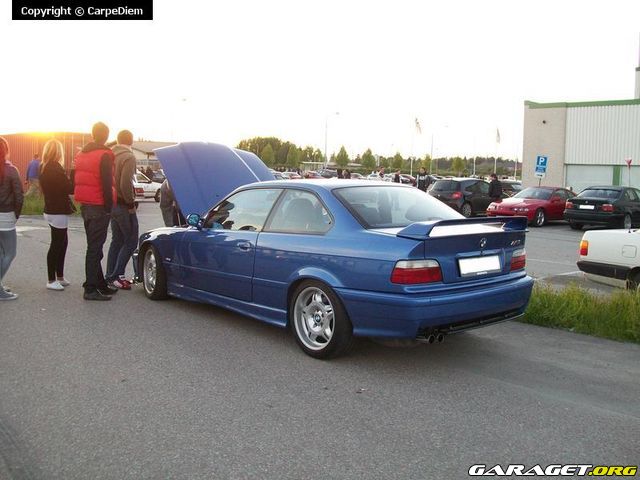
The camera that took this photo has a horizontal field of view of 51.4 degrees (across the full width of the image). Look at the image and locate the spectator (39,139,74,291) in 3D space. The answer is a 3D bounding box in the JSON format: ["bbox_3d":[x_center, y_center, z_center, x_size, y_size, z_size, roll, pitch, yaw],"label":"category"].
[{"bbox_3d":[-3.063,-0.321,7.817,0.340,1.700,0.460,-5,9,-42],"label":"spectator"}]

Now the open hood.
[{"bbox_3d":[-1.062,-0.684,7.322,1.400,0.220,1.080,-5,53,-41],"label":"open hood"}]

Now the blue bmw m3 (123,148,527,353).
[{"bbox_3d":[-0.229,-0.078,6.426,1.780,1.600,4.430,-5,9,-41],"label":"blue bmw m3"}]

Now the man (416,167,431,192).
[{"bbox_3d":[4.036,-1.953,26.101,0.520,1.770,0.360,1,7,9],"label":"man"}]

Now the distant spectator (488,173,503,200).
[{"bbox_3d":[6.400,-1.554,24.400,0.380,1.760,0.500,-3,8,-30],"label":"distant spectator"}]

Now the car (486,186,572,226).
[{"bbox_3d":[7.600,-1.270,23.400,1.750,1.300,4.420,6,9,42],"label":"car"}]

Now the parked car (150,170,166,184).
[{"bbox_3d":[-9.000,-3.200,37.000,1.750,1.420,4.300,3,7,20],"label":"parked car"}]

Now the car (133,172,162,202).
[{"bbox_3d":[-7.200,-2.150,26.000,4.300,1.420,1.700,-6,9,-42],"label":"car"}]

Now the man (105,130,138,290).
[{"bbox_3d":[-2.321,-0.372,7.824,0.380,1.820,0.480,-4,8,-32],"label":"man"}]

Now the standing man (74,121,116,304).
[{"bbox_3d":[-2.443,-0.345,7.326,0.380,1.860,0.540,-5,9,-41],"label":"standing man"}]

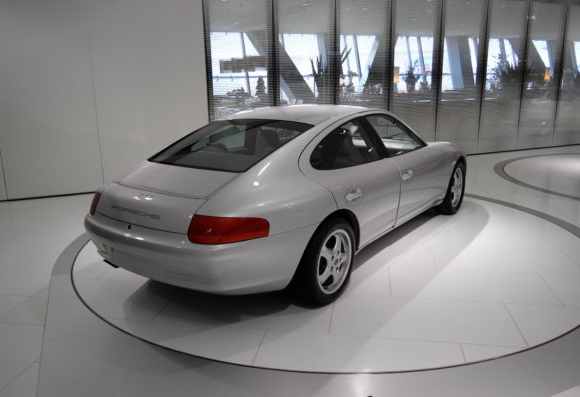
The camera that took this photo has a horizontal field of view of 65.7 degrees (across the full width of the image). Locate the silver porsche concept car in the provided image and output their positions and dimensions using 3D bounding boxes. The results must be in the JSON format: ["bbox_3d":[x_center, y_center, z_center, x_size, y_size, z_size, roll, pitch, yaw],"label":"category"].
[{"bbox_3d":[0.375,-0.268,4.585,1.850,1.335,4.640,9,17,35],"label":"silver porsche concept car"}]

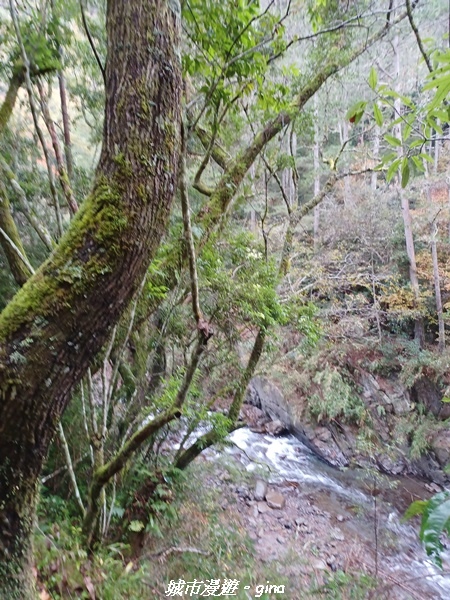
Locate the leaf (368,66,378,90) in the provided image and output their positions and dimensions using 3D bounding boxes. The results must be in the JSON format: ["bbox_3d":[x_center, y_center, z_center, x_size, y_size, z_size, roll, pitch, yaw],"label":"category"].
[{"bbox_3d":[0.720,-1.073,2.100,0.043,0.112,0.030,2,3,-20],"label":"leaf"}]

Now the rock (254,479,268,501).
[{"bbox_3d":[0.724,3.761,8.600,0.260,0.320,0.320,0,4,0],"label":"rock"}]

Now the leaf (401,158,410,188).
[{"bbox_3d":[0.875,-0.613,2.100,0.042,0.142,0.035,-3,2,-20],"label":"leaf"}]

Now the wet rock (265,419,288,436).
[{"bbox_3d":[1.295,3.237,11.000,0.500,0.330,0.420,-1,4,-20],"label":"wet rock"}]

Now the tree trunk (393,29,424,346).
[{"bbox_3d":[7.220,-4.581,17.300,0.600,12.758,0.500,-2,-3,0],"label":"tree trunk"}]

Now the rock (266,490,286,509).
[{"bbox_3d":[0.998,3.868,8.400,0.340,0.230,0.330,-1,4,-20],"label":"rock"}]

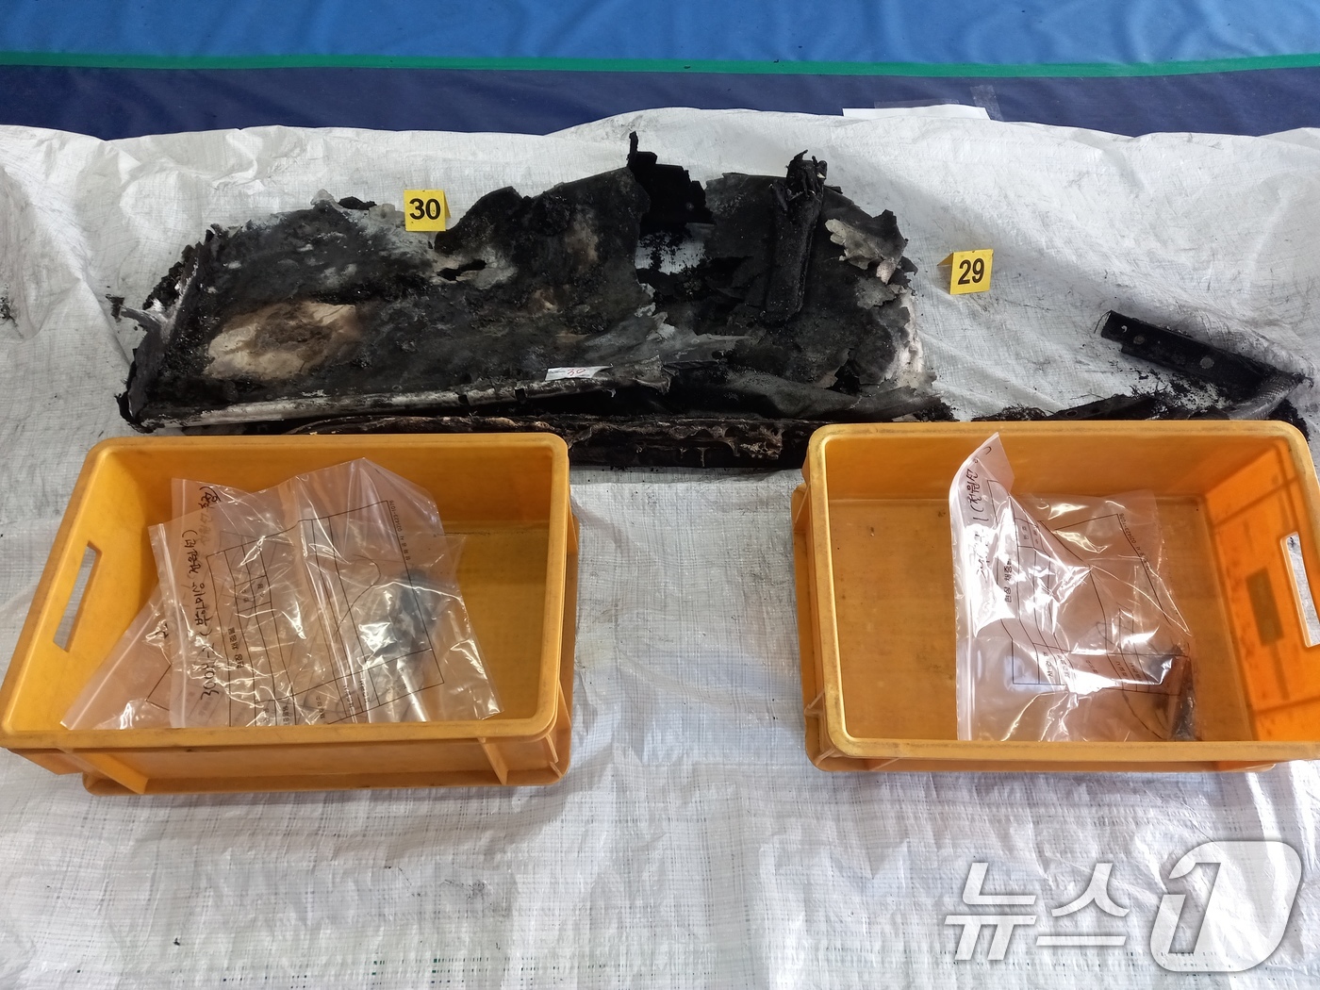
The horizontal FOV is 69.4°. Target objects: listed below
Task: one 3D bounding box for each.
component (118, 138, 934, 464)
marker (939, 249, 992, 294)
[{"bbox_3d":[-0.188,-0.297,1.413,1.100,0.145,0.510,0,58,0],"label":"component"},{"bbox_3d":[0.488,-0.364,1.508,0.065,0.058,0.066,-7,58,-5],"label":"marker"}]

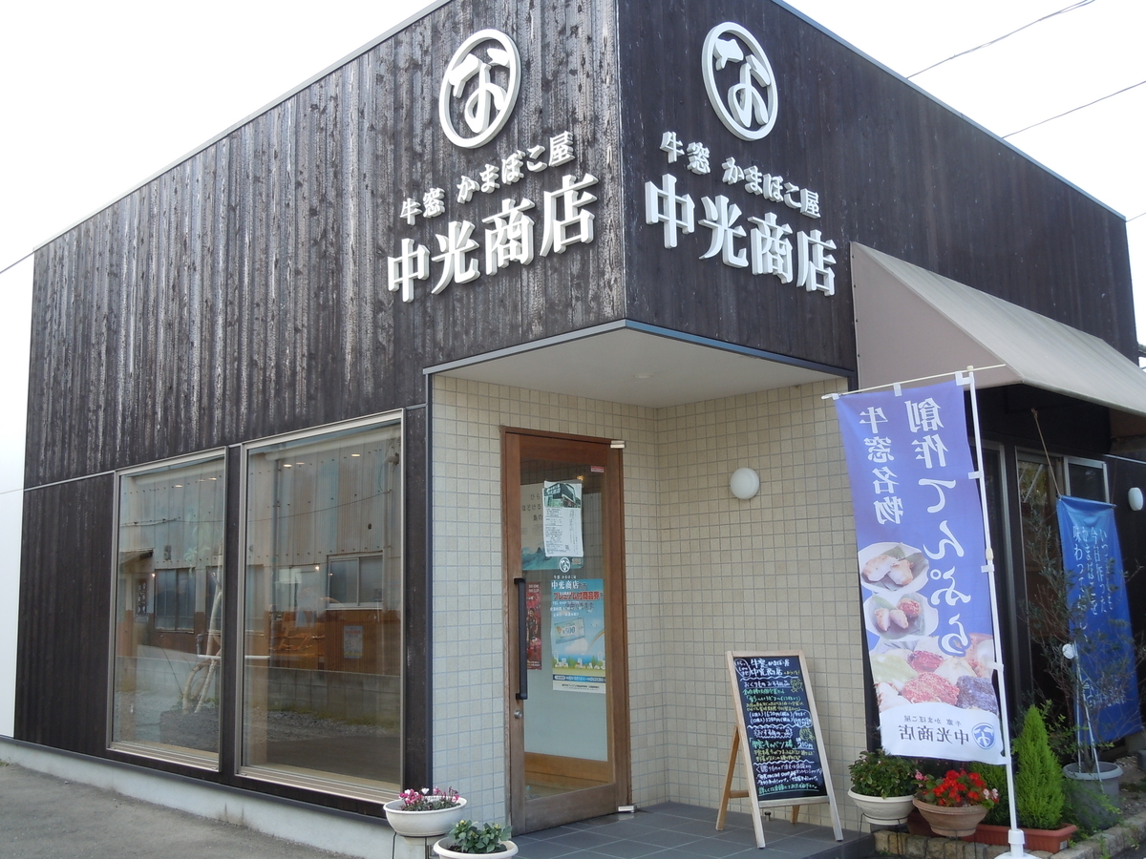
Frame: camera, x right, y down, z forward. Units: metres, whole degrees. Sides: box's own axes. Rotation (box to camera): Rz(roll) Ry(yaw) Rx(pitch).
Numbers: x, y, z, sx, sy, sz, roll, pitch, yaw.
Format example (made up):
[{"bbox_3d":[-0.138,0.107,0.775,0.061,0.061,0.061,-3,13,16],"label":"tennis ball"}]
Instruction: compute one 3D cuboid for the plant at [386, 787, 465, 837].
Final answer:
[{"bbox_3d":[-0.637,1.650,4.720,0.360,0.195,0.360,-1,-8,0],"label":"plant"}]

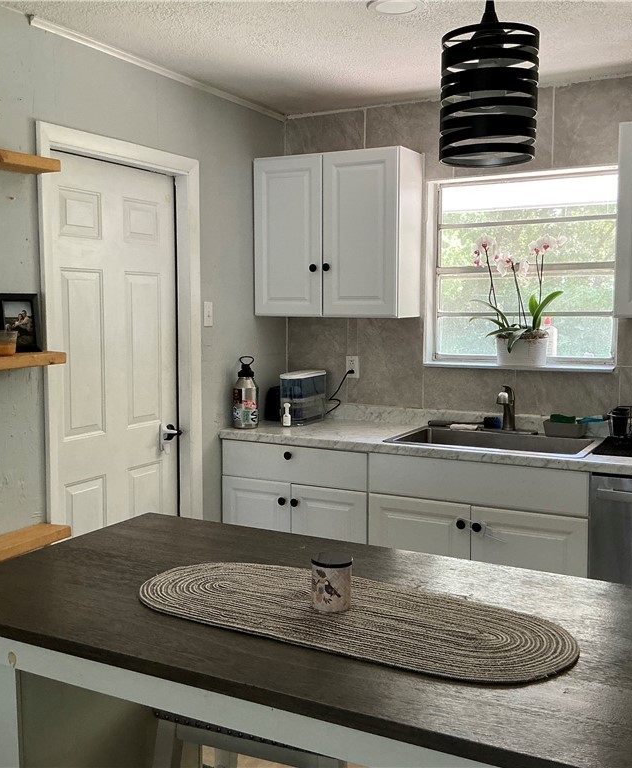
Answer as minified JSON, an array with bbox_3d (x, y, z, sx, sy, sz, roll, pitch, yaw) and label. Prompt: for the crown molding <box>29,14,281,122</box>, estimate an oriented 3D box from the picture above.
[{"bbox_3d":[-0.549,-1.296,3.532,0.028,0.037,1.745,3,7,27],"label":"crown molding"}]

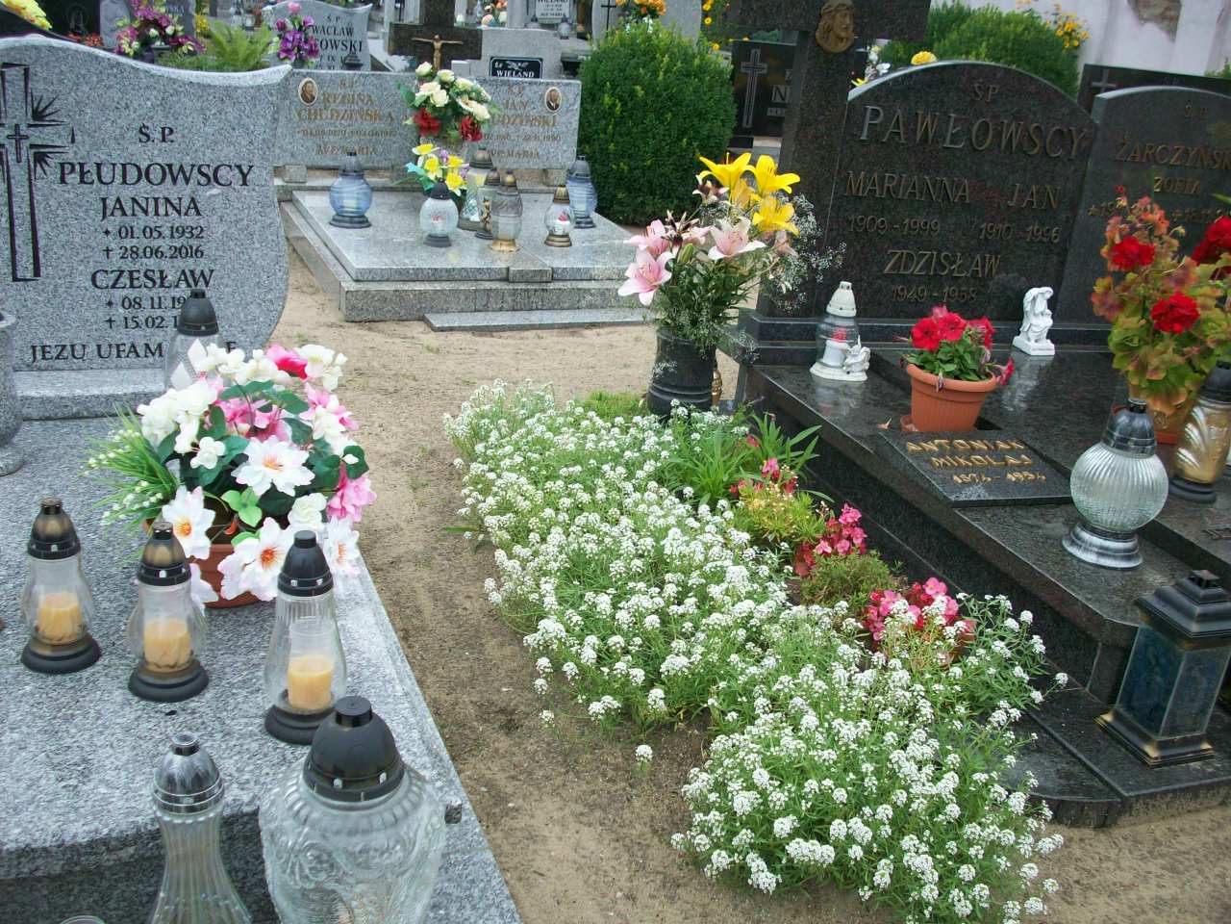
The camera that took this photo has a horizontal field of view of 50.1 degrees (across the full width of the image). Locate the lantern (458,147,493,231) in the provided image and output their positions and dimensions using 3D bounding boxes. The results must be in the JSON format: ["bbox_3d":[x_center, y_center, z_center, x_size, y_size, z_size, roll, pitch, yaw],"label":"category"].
[{"bbox_3d":[-0.583,-1.169,5.630,0.155,0.338,0.155,-4,24,-23],"label":"lantern"}]

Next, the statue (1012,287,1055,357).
[{"bbox_3d":[1.266,-0.422,3.916,0.088,0.190,0.094,-2,24,-20],"label":"statue"}]

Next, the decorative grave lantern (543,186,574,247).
[{"bbox_3d":[-0.216,-0.969,5.177,0.117,0.225,0.117,5,22,-2],"label":"decorative grave lantern"}]

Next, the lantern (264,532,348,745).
[{"bbox_3d":[-0.435,0.237,1.845,0.117,0.296,0.117,-3,24,-22],"label":"lantern"}]

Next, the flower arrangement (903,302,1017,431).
[{"bbox_3d":[0.881,-0.229,3.322,0.265,0.310,0.245,-3,24,-20],"label":"flower arrangement"}]

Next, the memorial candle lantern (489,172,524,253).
[{"bbox_3d":[-0.439,-1.022,5.343,0.138,0.311,0.138,5,22,-2],"label":"memorial candle lantern"}]

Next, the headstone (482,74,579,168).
[{"bbox_3d":[-0.467,-1.542,5.989,0.597,0.403,0.085,-4,24,-23],"label":"headstone"}]

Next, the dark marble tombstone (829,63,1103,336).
[{"bbox_3d":[0.979,-0.770,3.799,0.835,0.732,0.090,-3,24,-20],"label":"dark marble tombstone"}]

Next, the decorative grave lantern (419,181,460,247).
[{"bbox_3d":[-0.707,-1.006,5.304,0.157,0.259,0.157,-4,24,-23],"label":"decorative grave lantern"}]

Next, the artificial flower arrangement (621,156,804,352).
[{"bbox_3d":[0.282,-0.620,3.880,0.540,0.540,0.420,-3,24,-20],"label":"artificial flower arrangement"}]

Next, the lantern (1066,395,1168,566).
[{"bbox_3d":[1.121,0.036,2.916,0.215,0.357,0.215,-3,24,-21],"label":"lantern"}]

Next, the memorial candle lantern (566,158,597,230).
[{"bbox_3d":[-0.141,-1.137,5.536,0.152,0.279,0.152,5,22,-2],"label":"memorial candle lantern"}]

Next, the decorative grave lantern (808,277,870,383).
[{"bbox_3d":[0.648,-0.370,3.673,0.168,0.260,0.170,-9,26,-32],"label":"decorative grave lantern"}]

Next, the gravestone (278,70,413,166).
[{"bbox_3d":[-1.167,-1.488,5.702,0.619,0.406,0.085,-4,24,-23],"label":"gravestone"}]

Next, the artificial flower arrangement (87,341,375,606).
[{"bbox_3d":[-0.638,0.020,2.170,0.450,0.400,0.420,-3,24,-22],"label":"artificial flower arrangement"}]

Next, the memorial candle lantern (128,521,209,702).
[{"bbox_3d":[-0.575,0.183,1.682,0.107,0.226,0.107,-3,24,-22],"label":"memorial candle lantern"}]

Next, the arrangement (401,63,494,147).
[{"bbox_3d":[-0.765,-1.630,5.980,0.410,0.360,0.300,-4,24,-23],"label":"arrangement"}]

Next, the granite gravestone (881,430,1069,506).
[{"bbox_3d":[0.943,0.010,3.342,0.400,0.065,0.350,-2,23,-19],"label":"granite gravestone"}]

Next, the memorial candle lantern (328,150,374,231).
[{"bbox_3d":[-1.099,-1.136,5.473,0.177,0.299,0.177,-4,24,-23],"label":"memorial candle lantern"}]

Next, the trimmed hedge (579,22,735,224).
[{"bbox_3d":[0.215,-1.780,6.960,0.840,0.950,0.790,5,22,-2],"label":"trimmed hedge"}]

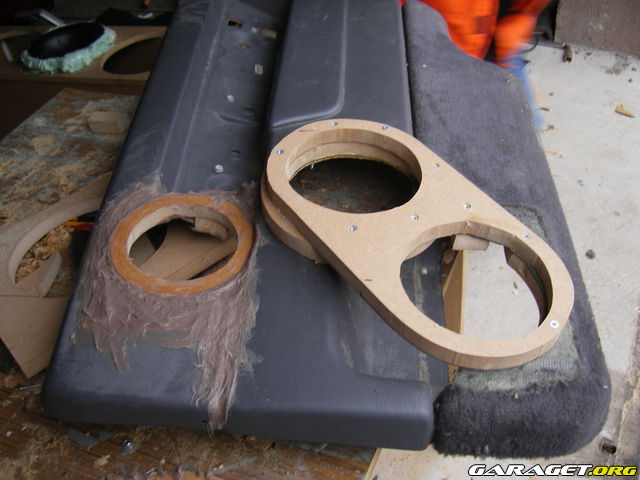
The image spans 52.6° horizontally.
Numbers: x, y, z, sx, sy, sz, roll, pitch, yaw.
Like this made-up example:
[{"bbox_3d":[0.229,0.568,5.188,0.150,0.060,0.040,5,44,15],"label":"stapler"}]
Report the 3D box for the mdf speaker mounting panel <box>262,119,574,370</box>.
[{"bbox_3d":[0.089,-0.007,0.697,0.196,0.045,0.383,-26,53,-26],"label":"mdf speaker mounting panel"}]

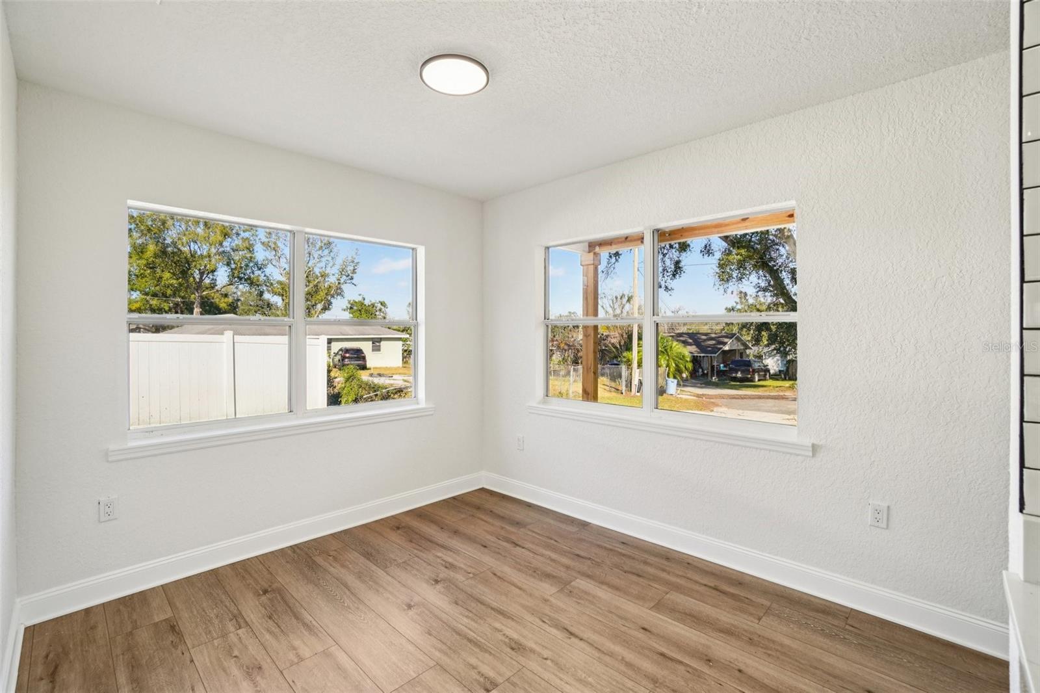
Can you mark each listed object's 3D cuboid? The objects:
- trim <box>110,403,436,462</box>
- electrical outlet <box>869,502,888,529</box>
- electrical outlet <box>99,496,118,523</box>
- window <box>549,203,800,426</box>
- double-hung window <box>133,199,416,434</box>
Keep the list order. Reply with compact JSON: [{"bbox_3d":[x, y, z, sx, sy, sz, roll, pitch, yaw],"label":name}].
[{"bbox_3d":[-1.408,0.518,2.842,1.872,0.082,0.138,-2,2,-43],"label":"trim"},{"bbox_3d":[1.693,0.800,2.044,0.070,0.114,0.009,1,2,41],"label":"electrical outlet"},{"bbox_3d":[-2.077,0.823,2.186,0.070,0.114,0.009,-2,2,-43],"label":"electrical outlet"},{"bbox_3d":[0.850,-0.156,2.913,1.724,1.214,0.092,1,2,41],"label":"window"},{"bbox_3d":[-1.456,-0.148,2.893,1.723,1.219,0.092,-2,2,-43],"label":"double-hung window"}]

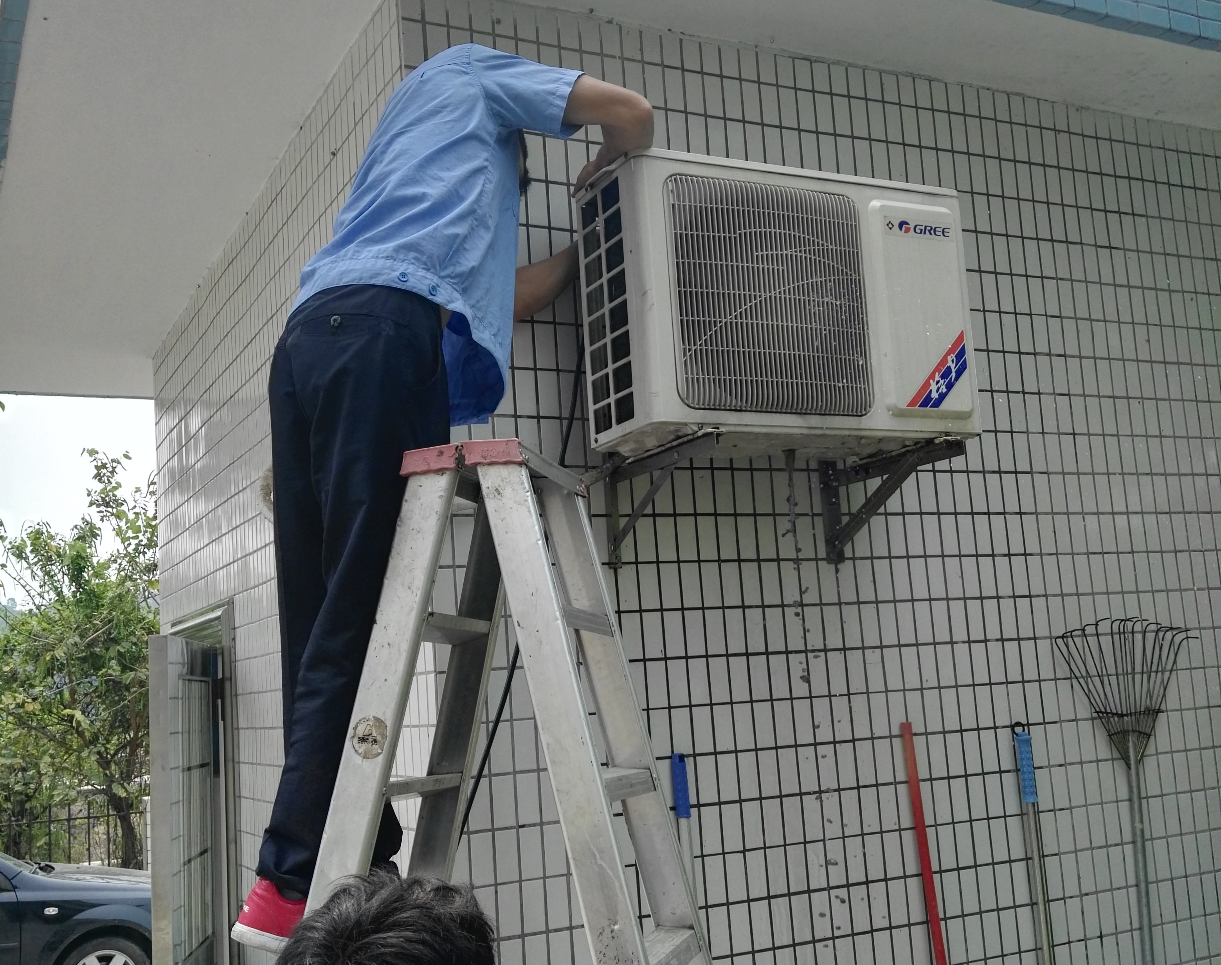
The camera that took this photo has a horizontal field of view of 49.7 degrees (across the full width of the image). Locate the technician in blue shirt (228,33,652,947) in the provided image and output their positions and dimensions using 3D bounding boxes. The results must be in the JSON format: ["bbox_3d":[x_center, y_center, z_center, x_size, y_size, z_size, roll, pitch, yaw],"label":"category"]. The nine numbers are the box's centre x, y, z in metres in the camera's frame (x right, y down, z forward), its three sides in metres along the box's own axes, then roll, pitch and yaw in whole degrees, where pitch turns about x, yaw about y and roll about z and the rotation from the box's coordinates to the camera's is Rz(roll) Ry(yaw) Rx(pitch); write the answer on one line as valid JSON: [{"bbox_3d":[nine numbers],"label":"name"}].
[{"bbox_3d":[-0.230,-0.010,2.190,0.720,1.450,0.520,2,-10,-36],"label":"technician in blue shirt"}]

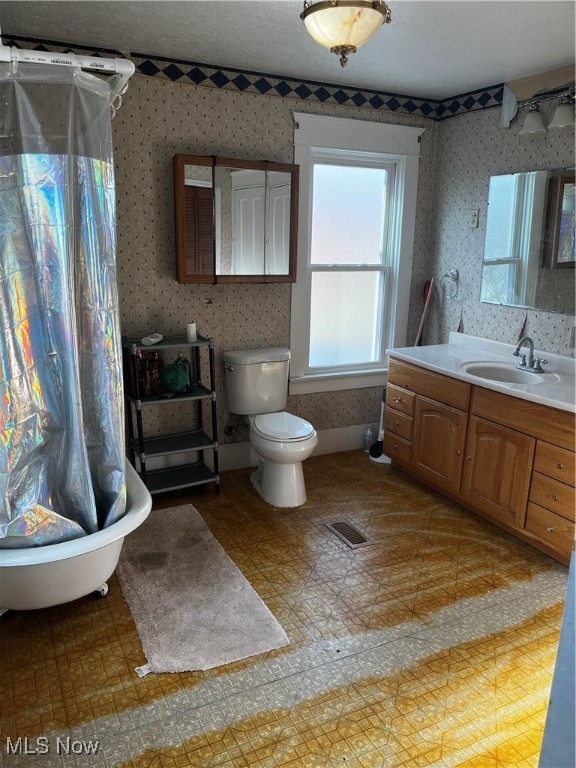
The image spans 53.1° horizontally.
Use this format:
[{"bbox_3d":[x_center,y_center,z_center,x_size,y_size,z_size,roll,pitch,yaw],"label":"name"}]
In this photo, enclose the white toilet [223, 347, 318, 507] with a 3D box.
[{"bbox_3d":[-0.080,0.253,3.455,0.445,0.800,0.690,-5,15,-24],"label":"white toilet"}]

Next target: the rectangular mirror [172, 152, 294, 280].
[{"bbox_3d":[-0.298,-0.945,3.400,0.753,0.690,0.110,-6,16,-26],"label":"rectangular mirror"}]

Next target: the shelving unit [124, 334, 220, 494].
[{"bbox_3d":[-0.670,0.192,3.360,0.455,0.940,0.310,-6,16,-26],"label":"shelving unit"}]

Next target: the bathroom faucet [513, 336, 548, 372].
[{"bbox_3d":[1.361,-0.173,3.287,0.175,0.184,0.200,-6,16,-26],"label":"bathroom faucet"}]

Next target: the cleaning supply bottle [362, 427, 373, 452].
[{"bbox_3d":[0.582,0.399,4.197,0.070,0.180,0.065,1,14,0],"label":"cleaning supply bottle"}]

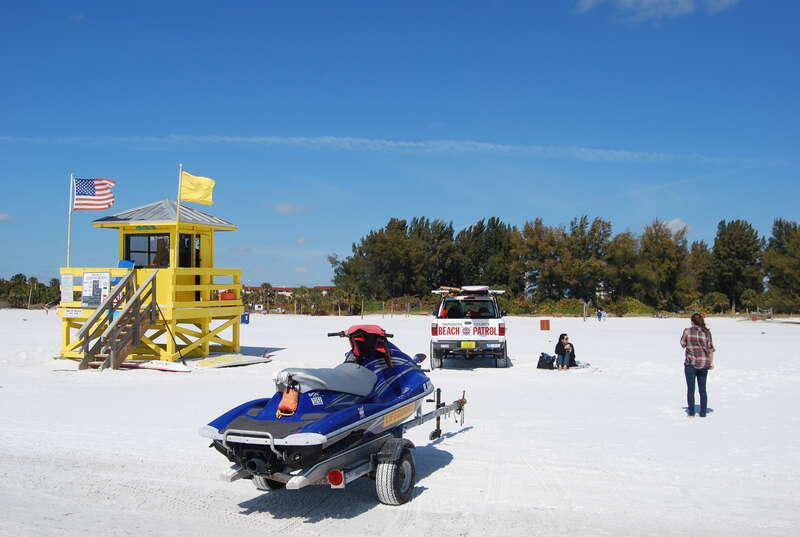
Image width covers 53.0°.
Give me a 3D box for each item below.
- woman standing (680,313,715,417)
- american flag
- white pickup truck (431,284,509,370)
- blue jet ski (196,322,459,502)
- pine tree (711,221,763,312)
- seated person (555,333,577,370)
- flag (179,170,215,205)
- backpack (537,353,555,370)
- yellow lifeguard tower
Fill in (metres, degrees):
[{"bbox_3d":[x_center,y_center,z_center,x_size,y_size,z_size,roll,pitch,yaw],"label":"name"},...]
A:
[{"bbox_3d":[4.769,1.547,12.850,0.520,1.660,0.360,0,-2,6],"label":"woman standing"},{"bbox_3d":[-8.623,-2.087,22.700,1.220,0.920,0.300,0,-2,0],"label":"american flag"},{"bbox_3d":[1.800,1.476,20.558,1.850,1.900,5.050,0,-2,6],"label":"white pickup truck"},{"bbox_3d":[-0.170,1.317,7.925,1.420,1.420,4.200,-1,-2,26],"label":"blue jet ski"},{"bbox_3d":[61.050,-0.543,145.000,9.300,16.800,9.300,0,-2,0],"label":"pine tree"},{"bbox_3d":[3.843,1.929,18.500,0.520,0.850,0.650,0,-2,-5],"label":"seated person"},{"bbox_3d":[-5.495,-2.166,21.700,0.950,0.900,0.250,0,-2,0],"label":"flag"},{"bbox_3d":[3.418,2.170,18.700,0.420,0.380,0.280,0,-2,0],"label":"backpack"},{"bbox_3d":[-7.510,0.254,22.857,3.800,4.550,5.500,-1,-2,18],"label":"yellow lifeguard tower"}]

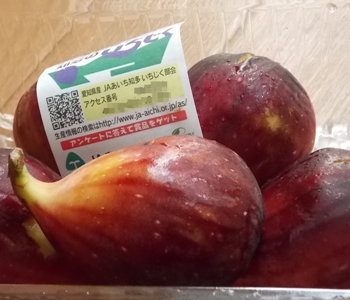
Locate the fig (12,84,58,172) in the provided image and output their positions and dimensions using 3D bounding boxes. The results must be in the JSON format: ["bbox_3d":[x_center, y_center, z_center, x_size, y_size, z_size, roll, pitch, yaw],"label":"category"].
[{"bbox_3d":[-0.041,-0.007,0.354,0.056,0.066,0.056,2,21,-1],"label":"fig"}]

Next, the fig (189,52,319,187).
[{"bbox_3d":[0.029,-0.009,0.350,0.062,0.066,0.061,2,21,-1],"label":"fig"}]

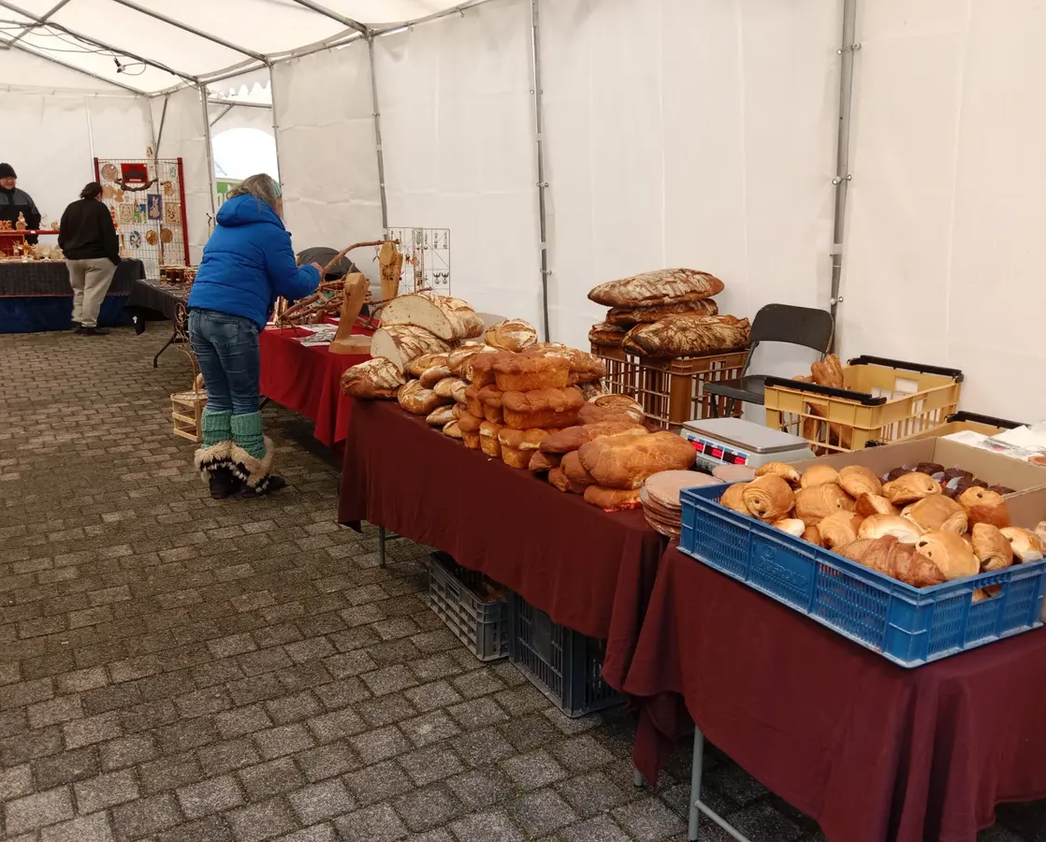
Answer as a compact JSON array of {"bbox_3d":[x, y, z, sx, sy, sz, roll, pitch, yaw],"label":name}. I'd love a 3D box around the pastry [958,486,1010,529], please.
[{"bbox_3d":[0.921,0.175,1.750,0.097,0.066,0.085,-8,17,-29],"label":"pastry"}]

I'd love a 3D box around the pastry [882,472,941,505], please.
[{"bbox_3d":[0.823,0.143,1.855,0.112,0.062,0.086,9,15,29],"label":"pastry"}]

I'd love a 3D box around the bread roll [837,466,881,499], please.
[{"bbox_3d":[0.732,0.137,1.900,0.098,0.062,0.080,-8,17,-29],"label":"bread roll"}]

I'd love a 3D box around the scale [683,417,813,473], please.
[{"bbox_3d":[0.658,0.086,2.590,0.265,0.110,0.335,-8,16,-29],"label":"scale"}]

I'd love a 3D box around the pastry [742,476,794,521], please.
[{"bbox_3d":[0.514,0.166,1.840,0.090,0.080,0.120,10,17,32],"label":"pastry"}]

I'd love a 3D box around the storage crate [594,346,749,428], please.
[{"bbox_3d":[0.647,-0.193,3.953,0.400,0.300,0.600,-9,17,-32],"label":"storage crate"}]

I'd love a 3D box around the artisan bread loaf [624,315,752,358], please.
[{"bbox_3d":[0.692,-0.355,3.711,0.580,0.140,0.220,-7,16,-27],"label":"artisan bread loaf"}]

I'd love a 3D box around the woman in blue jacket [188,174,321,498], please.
[{"bbox_3d":[-1.383,-0.432,4.570,0.520,1.620,0.600,13,19,40],"label":"woman in blue jacket"}]

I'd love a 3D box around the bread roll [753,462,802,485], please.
[{"bbox_3d":[0.584,0.119,2.016,0.105,0.050,0.065,7,15,24],"label":"bread roll"}]

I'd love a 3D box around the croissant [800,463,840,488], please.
[{"bbox_3d":[0.669,0.129,1.961,0.091,0.064,0.086,7,15,24],"label":"croissant"}]

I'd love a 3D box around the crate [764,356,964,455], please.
[{"bbox_3d":[1.154,-0.014,3.005,0.600,0.270,0.400,-13,19,-41],"label":"crate"}]

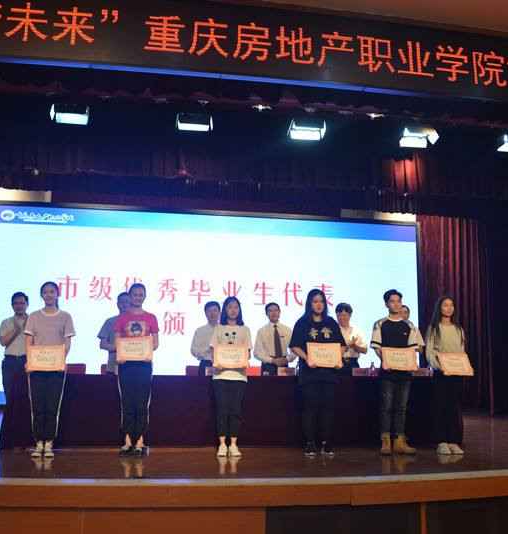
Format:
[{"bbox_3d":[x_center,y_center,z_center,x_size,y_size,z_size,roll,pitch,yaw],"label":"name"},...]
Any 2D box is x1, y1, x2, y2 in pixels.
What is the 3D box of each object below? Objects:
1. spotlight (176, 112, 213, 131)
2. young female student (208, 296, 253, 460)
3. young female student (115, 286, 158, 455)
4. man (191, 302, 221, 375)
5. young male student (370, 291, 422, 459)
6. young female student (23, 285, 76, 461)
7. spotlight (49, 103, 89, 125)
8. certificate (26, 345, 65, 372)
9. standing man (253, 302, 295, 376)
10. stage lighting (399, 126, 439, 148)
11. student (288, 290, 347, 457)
[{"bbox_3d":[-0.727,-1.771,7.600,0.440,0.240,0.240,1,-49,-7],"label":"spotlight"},{"bbox_3d":[-0.225,1.096,6.356,0.430,1.582,0.340,2,-7,-10],"label":"young female student"},{"bbox_3d":[-1.163,1.011,6.221,0.440,1.692,0.340,2,-7,-10],"label":"young female student"},{"bbox_3d":[-0.530,1.250,7.710,0.520,1.640,0.360,1,-7,-7],"label":"man"},{"bbox_3d":[1.478,1.084,6.557,0.480,1.702,0.340,3,-7,-15],"label":"young male student"},{"bbox_3d":[-2.017,0.991,6.177,0.460,1.696,0.340,2,-7,-10],"label":"young female student"},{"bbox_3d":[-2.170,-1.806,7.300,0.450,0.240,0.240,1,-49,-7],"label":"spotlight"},{"bbox_3d":[-2.014,0.891,6.050,0.360,0.250,0.015,1,-15,-7],"label":"certificate"},{"bbox_3d":[0.240,1.270,7.840,0.530,1.630,0.360,1,-7,-3],"label":"standing man"},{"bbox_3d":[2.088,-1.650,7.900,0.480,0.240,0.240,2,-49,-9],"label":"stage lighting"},{"bbox_3d":[0.650,1.060,6.370,0.510,1.660,0.360,3,-7,-17],"label":"student"}]

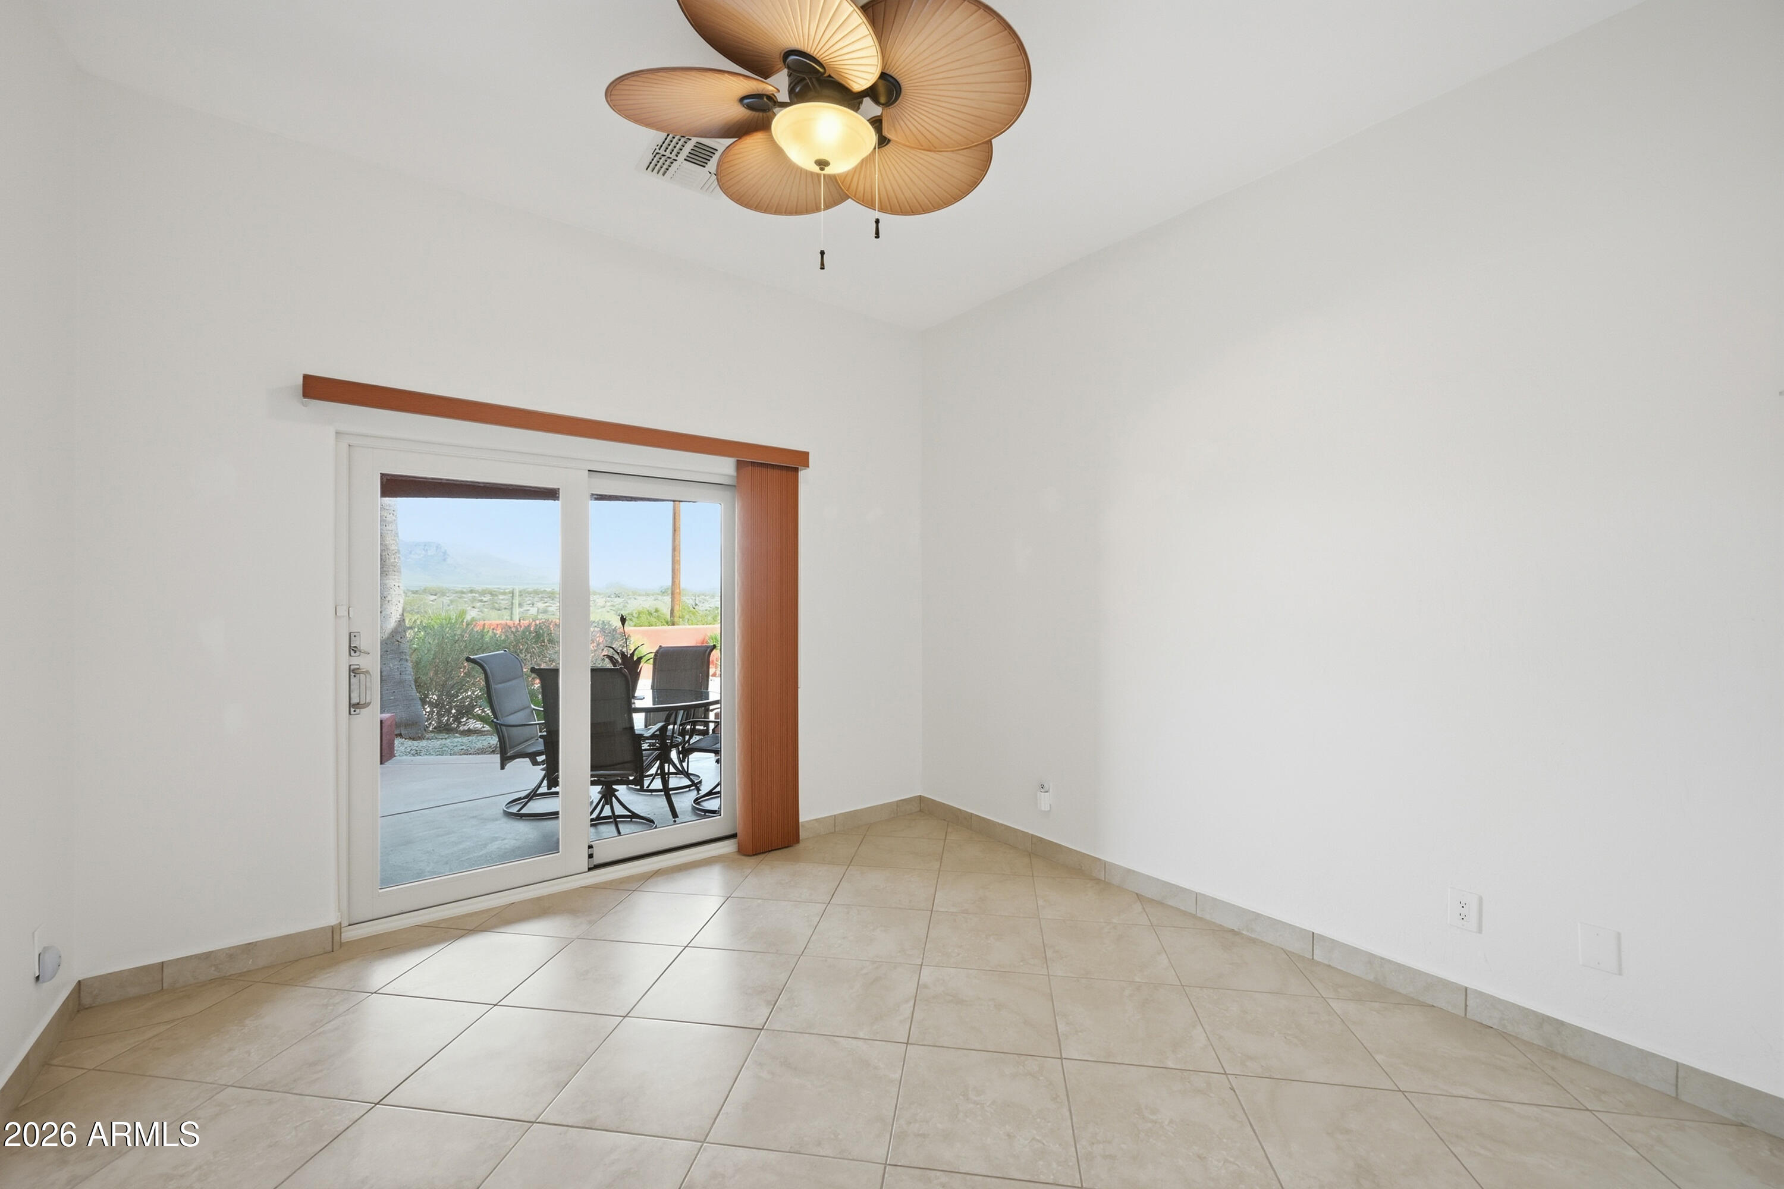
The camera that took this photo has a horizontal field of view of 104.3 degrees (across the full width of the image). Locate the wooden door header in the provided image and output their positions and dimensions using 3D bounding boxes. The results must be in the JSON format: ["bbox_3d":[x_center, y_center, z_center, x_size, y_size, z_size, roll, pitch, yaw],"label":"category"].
[{"bbox_3d":[-1.339,-0.745,3.218,2.110,0.089,0.115,1,-1,-37],"label":"wooden door header"}]

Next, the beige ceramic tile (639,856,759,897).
[{"bbox_3d":[-0.930,1.387,3.418,0.456,0.012,0.456,0,0,8],"label":"beige ceramic tile"}]

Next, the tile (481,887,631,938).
[{"bbox_3d":[-1.442,1.374,3.015,0.454,0.010,0.454,0,-1,8],"label":"tile"}]

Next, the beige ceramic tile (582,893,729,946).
[{"bbox_3d":[-0.989,1.376,2.952,0.454,0.010,0.454,0,-1,8],"label":"beige ceramic tile"}]

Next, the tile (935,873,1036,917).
[{"bbox_3d":[0.435,1.388,3.214,0.454,0.010,0.454,0,-1,8],"label":"tile"}]

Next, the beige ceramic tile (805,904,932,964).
[{"bbox_3d":[-0.081,1.383,2.828,0.457,0.010,0.457,0,-1,8],"label":"beige ceramic tile"}]

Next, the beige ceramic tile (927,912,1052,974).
[{"bbox_3d":[0.373,1.385,2.764,0.457,0.010,0.457,0,-1,8],"label":"beige ceramic tile"}]

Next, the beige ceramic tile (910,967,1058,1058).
[{"bbox_3d":[0.310,1.383,2.317,0.456,0.012,0.456,0,0,8],"label":"beige ceramic tile"}]

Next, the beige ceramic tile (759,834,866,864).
[{"bbox_3d":[-0.411,1.393,3.811,0.456,0.012,0.456,0,0,8],"label":"beige ceramic tile"}]

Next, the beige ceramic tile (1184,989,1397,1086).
[{"bbox_3d":[1.215,1.382,2.179,0.454,0.010,0.454,0,-1,8],"label":"beige ceramic tile"}]

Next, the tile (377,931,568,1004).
[{"bbox_3d":[-1.513,1.378,2.571,0.456,0.012,0.456,0,0,8],"label":"tile"}]

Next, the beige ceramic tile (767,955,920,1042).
[{"bbox_3d":[-0.145,1.378,2.374,0.457,0.010,0.457,0,-1,8],"label":"beige ceramic tile"}]

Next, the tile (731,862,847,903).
[{"bbox_3d":[-0.472,1.386,3.346,0.457,0.010,0.457,0,-1,8],"label":"tile"}]

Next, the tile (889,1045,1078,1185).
[{"bbox_3d":[0.246,1.374,1.855,0.457,0.010,0.457,0,-1,8],"label":"tile"}]

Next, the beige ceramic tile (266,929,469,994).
[{"bbox_3d":[-1.968,1.376,2.635,0.456,0.012,0.456,0,0,8],"label":"beige ceramic tile"}]

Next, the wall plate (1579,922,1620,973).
[{"bbox_3d":[2.069,1.034,2.024,0.007,0.121,0.082,1,-1,-37],"label":"wall plate"}]

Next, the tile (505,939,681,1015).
[{"bbox_3d":[-1.054,1.373,2.501,0.457,0.010,0.457,0,-1,8],"label":"tile"}]

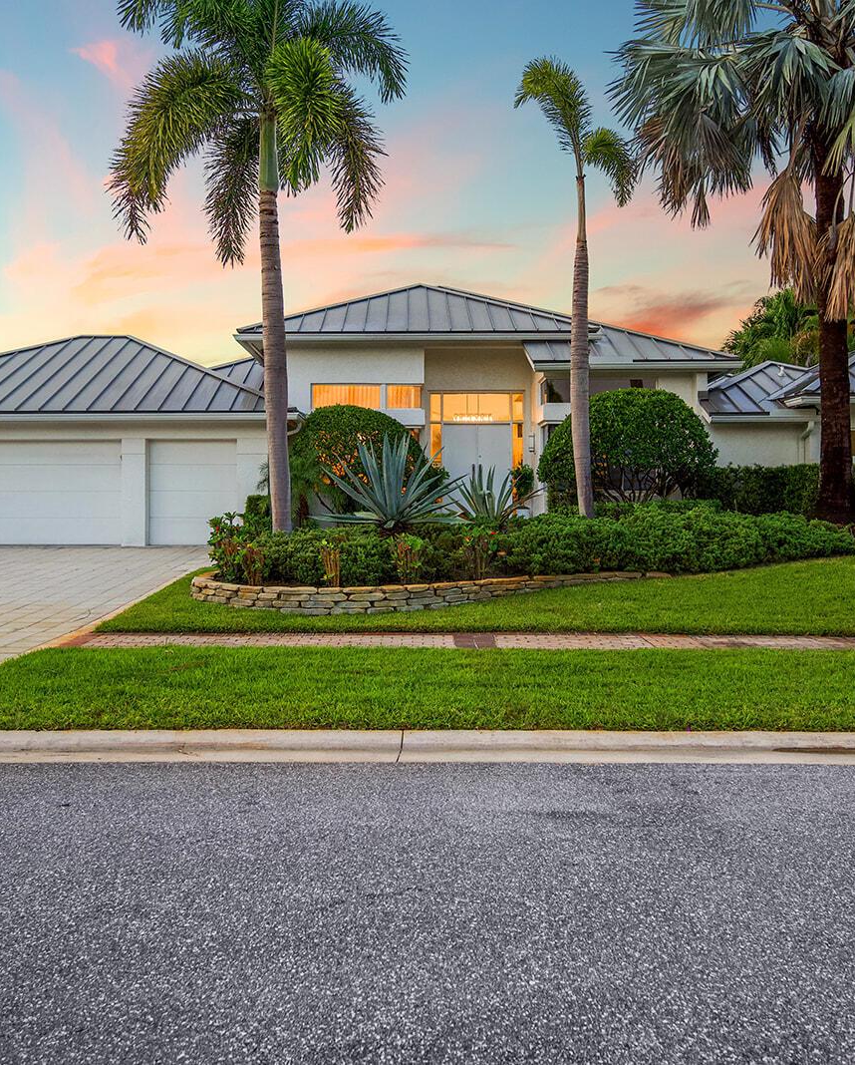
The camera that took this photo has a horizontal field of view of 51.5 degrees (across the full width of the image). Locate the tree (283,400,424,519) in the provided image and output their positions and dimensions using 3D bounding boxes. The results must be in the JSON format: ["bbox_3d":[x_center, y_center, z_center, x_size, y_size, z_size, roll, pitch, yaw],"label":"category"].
[{"bbox_3d":[-1.224,-1.200,16.900,3.000,2.500,2.800,0,1,0],"label":"tree"}]

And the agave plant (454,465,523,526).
[{"bbox_3d":[0.916,-0.526,12.900,1.150,0.950,1.100,0,1,0],"label":"agave plant"}]

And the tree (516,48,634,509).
[{"bbox_3d":[2.335,-3.685,13.900,1.930,7.500,1.800,0,1,0],"label":"tree"}]

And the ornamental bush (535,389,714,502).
[{"bbox_3d":[3.587,-1.255,15.800,3.100,2.600,2.900,0,1,0],"label":"ornamental bush"}]

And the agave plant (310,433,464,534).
[{"bbox_3d":[-0.531,-0.624,12.000,2.000,1.370,1.900,0,1,0],"label":"agave plant"}]

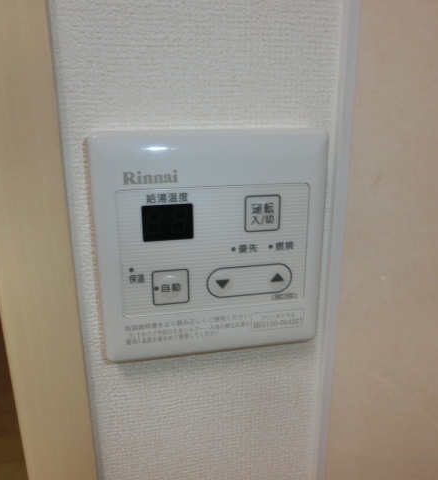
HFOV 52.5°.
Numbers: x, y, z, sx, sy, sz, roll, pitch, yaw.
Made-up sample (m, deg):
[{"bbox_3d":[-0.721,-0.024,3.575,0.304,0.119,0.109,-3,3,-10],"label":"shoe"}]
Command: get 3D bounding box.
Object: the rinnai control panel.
[{"bbox_3d":[-0.003,0.004,0.235,0.120,0.120,0.018,-3,16,-11],"label":"rinnai control panel"}]

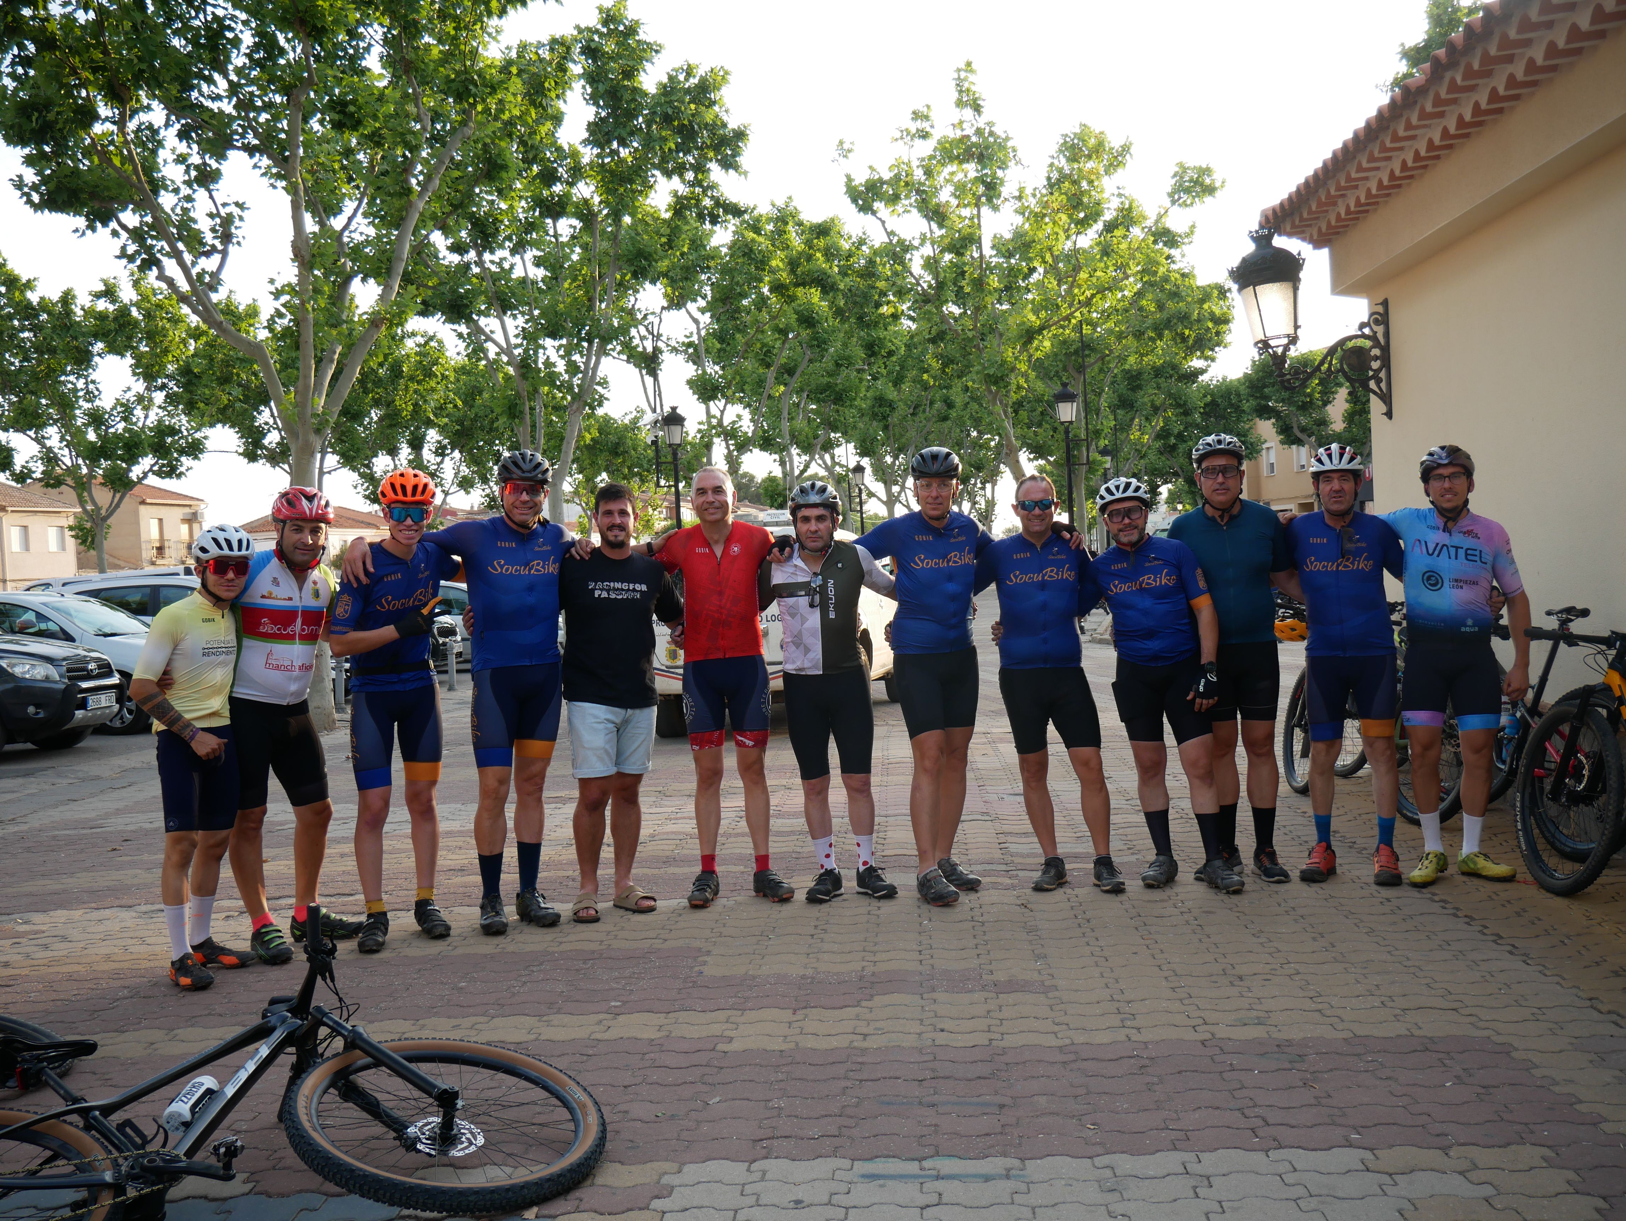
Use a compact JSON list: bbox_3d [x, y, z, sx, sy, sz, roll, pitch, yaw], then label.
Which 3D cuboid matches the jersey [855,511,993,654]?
[{"bbox_3d":[0.474,-0.114,7.220,0.590,0.610,0.300,-2,1,-5],"label":"jersey"}]

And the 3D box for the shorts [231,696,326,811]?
[{"bbox_3d":[-2.028,0.536,6.429,0.365,0.440,0.270,-2,0,-25],"label":"shorts"}]

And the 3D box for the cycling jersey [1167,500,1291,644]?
[{"bbox_3d":[1.810,-0.166,7.380,0.560,0.625,0.300,-2,1,12],"label":"cycling jersey"}]

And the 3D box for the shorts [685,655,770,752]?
[{"bbox_3d":[-0.356,0.375,7.029,0.380,0.430,0.270,-3,2,-3],"label":"shorts"}]

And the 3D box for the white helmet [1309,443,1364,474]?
[{"bbox_3d":[2.176,-0.626,7.034,0.220,0.155,0.275,-2,0,19],"label":"white helmet"}]

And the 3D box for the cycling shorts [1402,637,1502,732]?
[{"bbox_3d":[2.586,0.288,6.845,0.410,0.430,0.280,-2,2,18],"label":"cycling shorts"}]

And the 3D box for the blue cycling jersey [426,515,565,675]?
[{"bbox_3d":[-1.255,-0.068,6.723,0.590,0.620,0.280,-2,0,-19],"label":"blue cycling jersey"}]

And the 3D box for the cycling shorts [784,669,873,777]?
[{"bbox_3d":[0.066,0.482,7.290,0.380,0.495,0.270,-2,1,3],"label":"cycling shorts"}]

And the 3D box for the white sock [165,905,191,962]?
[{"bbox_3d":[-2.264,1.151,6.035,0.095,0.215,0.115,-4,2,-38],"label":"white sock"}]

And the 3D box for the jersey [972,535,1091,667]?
[{"bbox_3d":[0.954,-0.044,7.320,0.520,0.590,0.300,-2,1,5],"label":"jersey"}]

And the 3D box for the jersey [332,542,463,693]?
[{"bbox_3d":[-1.638,0.020,6.640,0.520,0.590,0.300,-3,1,-20],"label":"jersey"}]

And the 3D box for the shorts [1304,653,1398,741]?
[{"bbox_3d":[2.197,0.342,6.909,0.390,0.410,0.270,-2,2,15],"label":"shorts"}]

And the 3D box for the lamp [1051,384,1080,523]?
[{"bbox_3d":[4.715,-1.845,31.054,0.470,4.600,0.470,-2,1,18],"label":"lamp"}]

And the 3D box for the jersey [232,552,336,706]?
[{"bbox_3d":[-2.033,0.063,6.453,0.470,0.600,0.310,-4,2,-35],"label":"jersey"}]

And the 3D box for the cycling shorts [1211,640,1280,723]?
[{"bbox_3d":[1.826,0.293,7.226,0.355,0.385,0.260,-2,0,12],"label":"cycling shorts"}]

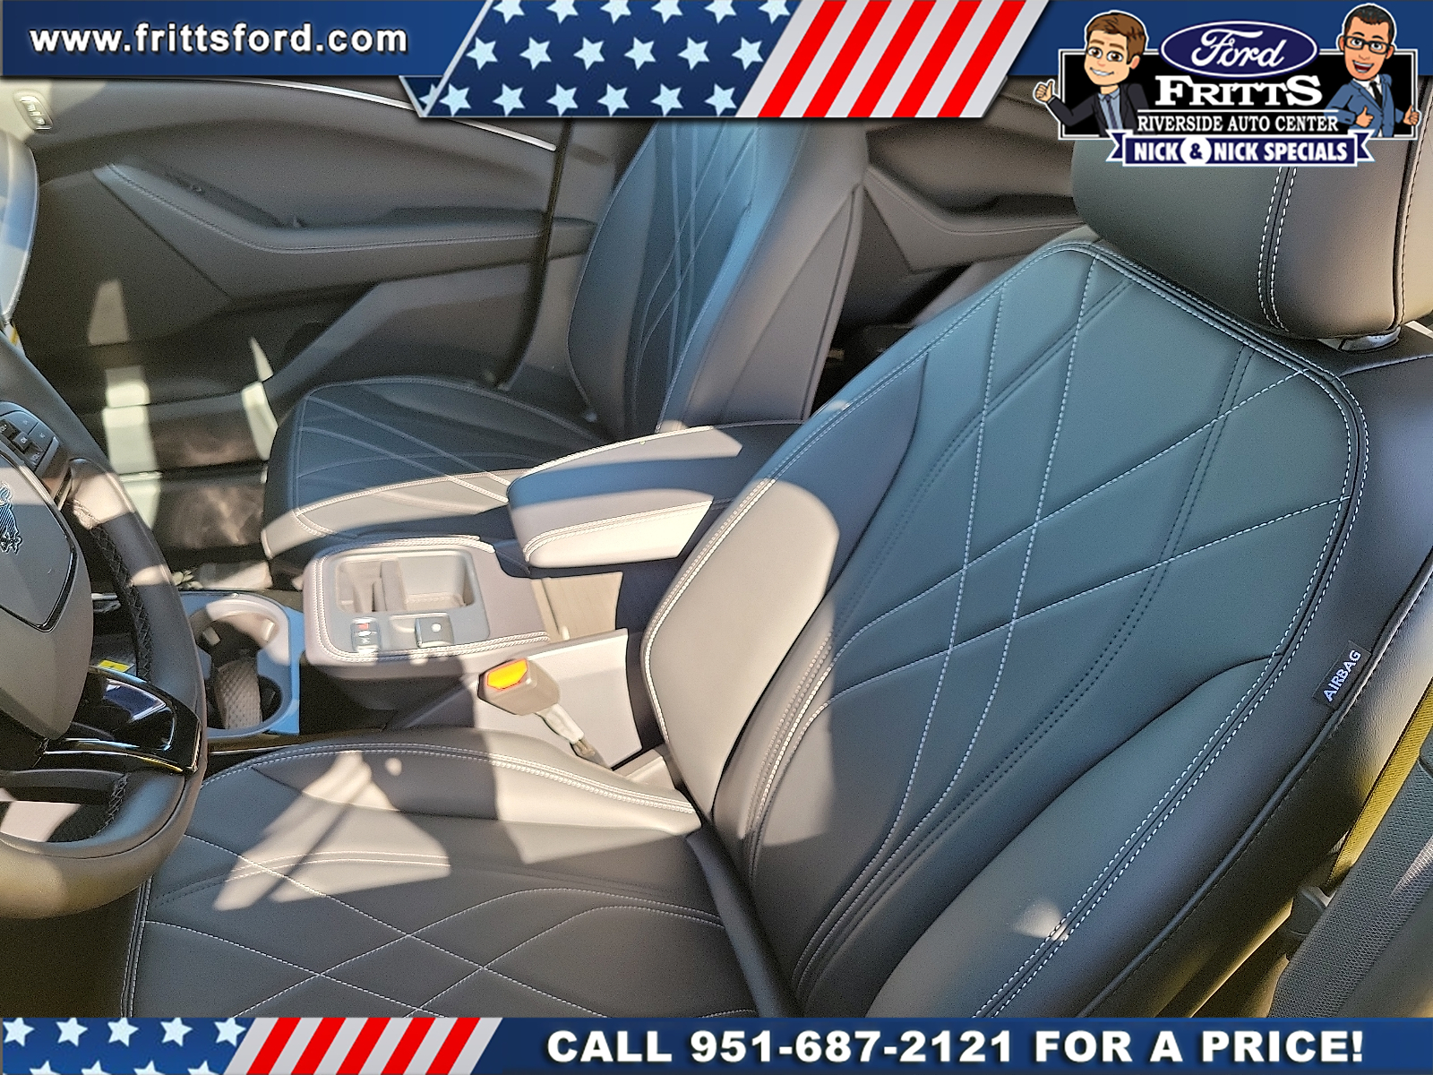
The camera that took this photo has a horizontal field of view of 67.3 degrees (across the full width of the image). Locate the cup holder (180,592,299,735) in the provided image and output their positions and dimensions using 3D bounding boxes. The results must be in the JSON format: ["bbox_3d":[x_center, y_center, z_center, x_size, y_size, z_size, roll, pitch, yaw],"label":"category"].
[{"bbox_3d":[-0.448,0.157,1.013,0.112,0.083,0.200,-7,29,-16],"label":"cup holder"}]

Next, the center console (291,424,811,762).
[{"bbox_3d":[-0.114,0.051,1.076,0.550,0.275,0.240,-7,29,-16],"label":"center console"}]

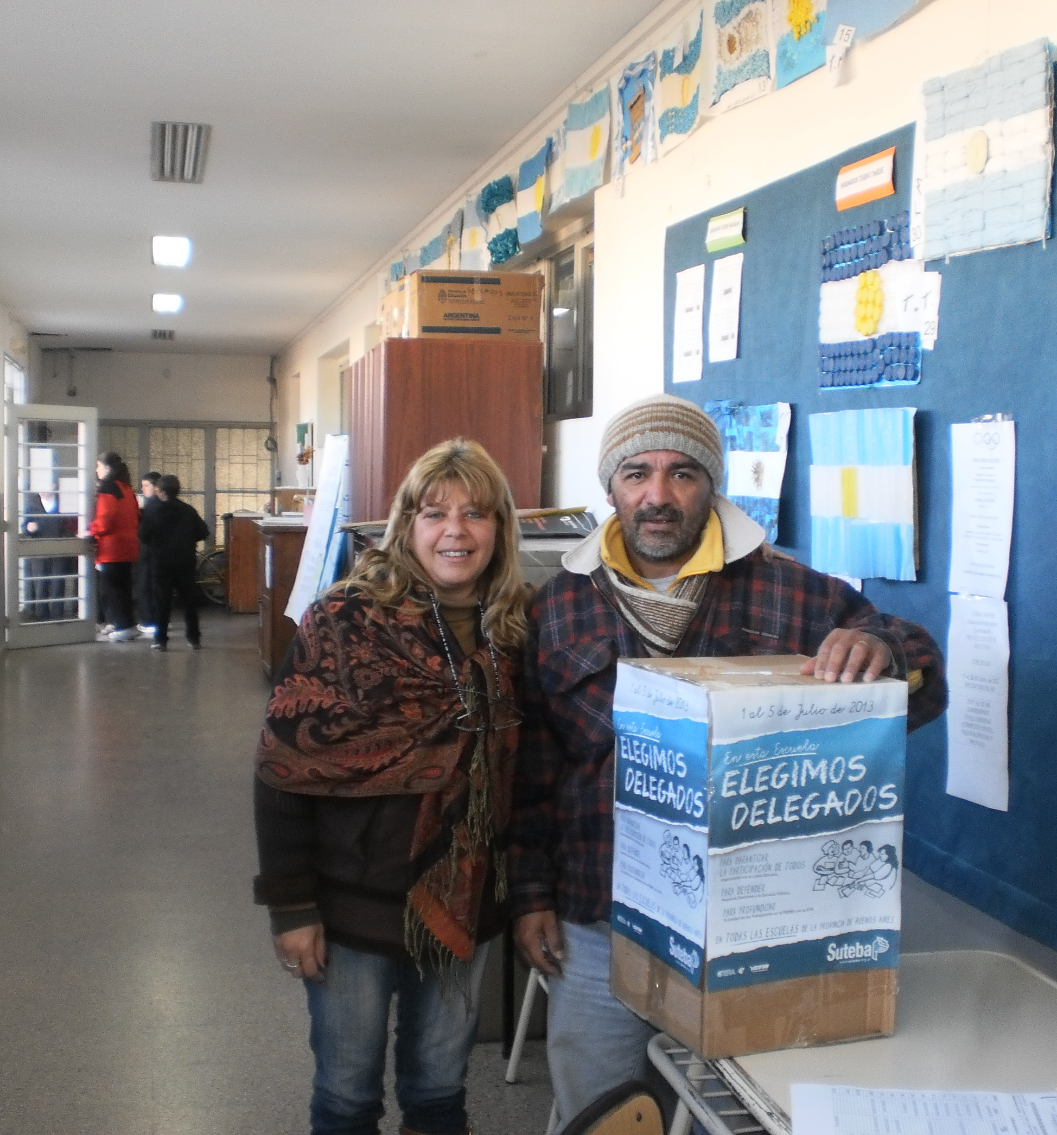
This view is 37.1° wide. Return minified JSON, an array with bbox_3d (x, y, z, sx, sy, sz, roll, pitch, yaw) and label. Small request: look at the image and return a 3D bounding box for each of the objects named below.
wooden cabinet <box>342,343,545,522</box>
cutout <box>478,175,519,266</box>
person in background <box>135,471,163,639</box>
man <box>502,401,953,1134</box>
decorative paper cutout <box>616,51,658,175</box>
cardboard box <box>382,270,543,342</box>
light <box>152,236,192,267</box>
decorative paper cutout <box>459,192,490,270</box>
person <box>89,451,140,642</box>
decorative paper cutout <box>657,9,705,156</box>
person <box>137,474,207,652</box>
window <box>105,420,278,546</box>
[{"bbox_3d":[-0.373,0.141,6.252,0.565,1.967,1.300,0,4,-13],"label":"wooden cabinet"},{"bbox_3d":[-0.118,-1.419,6.437,0.050,0.333,0.529,0,4,-13],"label":"cutout"},{"bbox_3d":[-3.368,-0.133,14.077,0.340,1.456,0.440,-1,4,-25],"label":"person in background"},{"bbox_3d":[0.285,0.555,2.415,0.630,1.637,0.500,1,4,7],"label":"man"},{"bbox_3d":[0.323,-1.357,4.699,0.030,0.295,0.400,0,4,-13],"label":"decorative paper cutout"},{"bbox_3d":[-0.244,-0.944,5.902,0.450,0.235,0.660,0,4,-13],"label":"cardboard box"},{"bbox_3d":[-2.218,-1.960,9.784,0.245,0.090,1.264,0,4,-13],"label":"light"},{"bbox_3d":[-0.242,-1.474,6.995,0.050,0.353,0.510,0,4,-13],"label":"decorative paper cutout"},{"bbox_3d":[-3.576,-0.193,13.619,0.450,1.604,0.480,1,3,-1],"label":"person"},{"bbox_3d":[0.412,-1.312,4.256,0.040,0.323,0.372,0,4,-13],"label":"decorative paper cutout"},{"bbox_3d":[-2.917,-0.048,12.878,0.360,1.420,0.520,3,4,38],"label":"person"},{"bbox_3d":[-4.095,-0.994,18.736,2.186,1.525,0.100,0,4,-13],"label":"window"}]

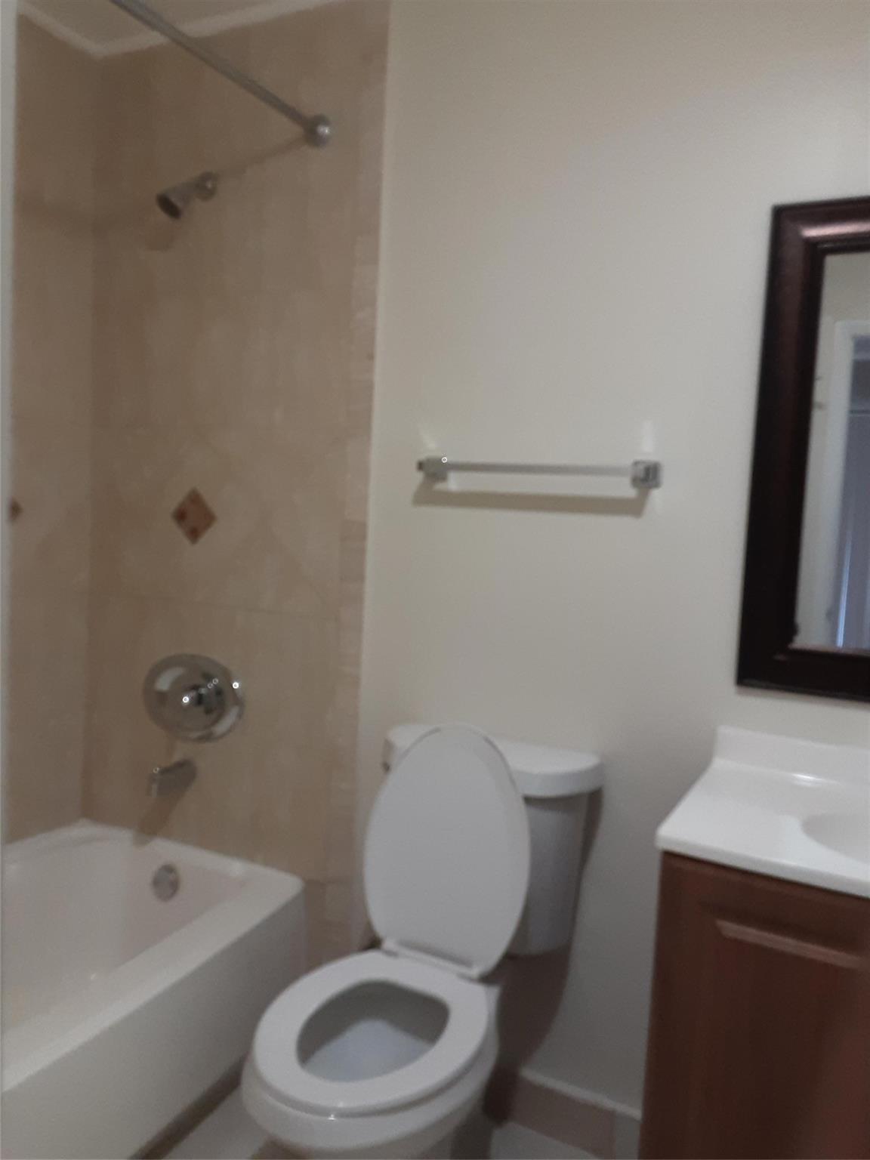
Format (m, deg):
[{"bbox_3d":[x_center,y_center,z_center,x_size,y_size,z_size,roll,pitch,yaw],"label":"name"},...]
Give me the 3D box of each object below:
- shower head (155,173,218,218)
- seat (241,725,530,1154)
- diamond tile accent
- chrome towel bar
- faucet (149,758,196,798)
[{"bbox_3d":[-0.581,-0.905,2.192,0.070,0.146,0.164,5,5,26],"label":"shower head"},{"bbox_3d":[-0.076,0.532,1.586,0.360,0.490,0.540,5,5,23],"label":"seat"},{"bbox_3d":[-0.599,-0.158,2.340,0.138,0.140,0.010,5,5,26],"label":"diamond tile accent"},{"bbox_3d":[0.197,-0.222,1.916,0.521,0.055,0.068,5,5,26],"label":"chrome towel bar"},{"bbox_3d":[-0.655,0.493,2.336,0.058,0.070,0.120,5,5,26],"label":"faucet"}]

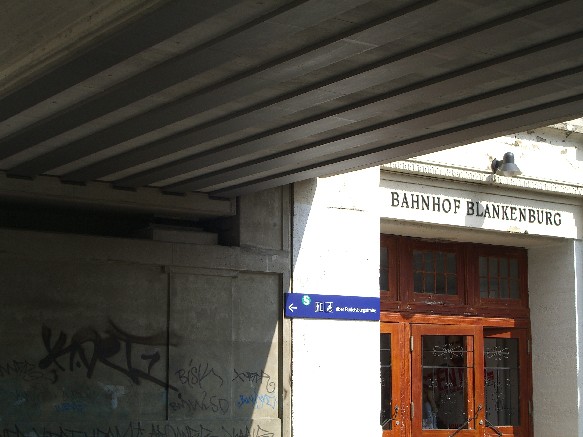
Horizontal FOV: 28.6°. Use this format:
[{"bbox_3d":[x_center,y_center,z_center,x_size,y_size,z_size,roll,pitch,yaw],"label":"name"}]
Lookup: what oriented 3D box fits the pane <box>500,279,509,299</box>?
[{"bbox_3d":[2.424,0.797,13.030,0.127,0.220,0.020,6,-10,-36],"label":"pane"}]

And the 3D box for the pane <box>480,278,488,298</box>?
[{"bbox_3d":[2.164,0.785,12.838,0.127,0.218,0.020,6,-10,-36],"label":"pane"}]

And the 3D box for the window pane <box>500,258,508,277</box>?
[{"bbox_3d":[2.431,0.559,13.067,0.127,0.208,0.020,6,-10,-36],"label":"window pane"}]

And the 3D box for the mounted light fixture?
[{"bbox_3d":[2.226,-0.566,11.846,0.265,0.232,0.335,6,-10,-36],"label":"mounted light fixture"}]

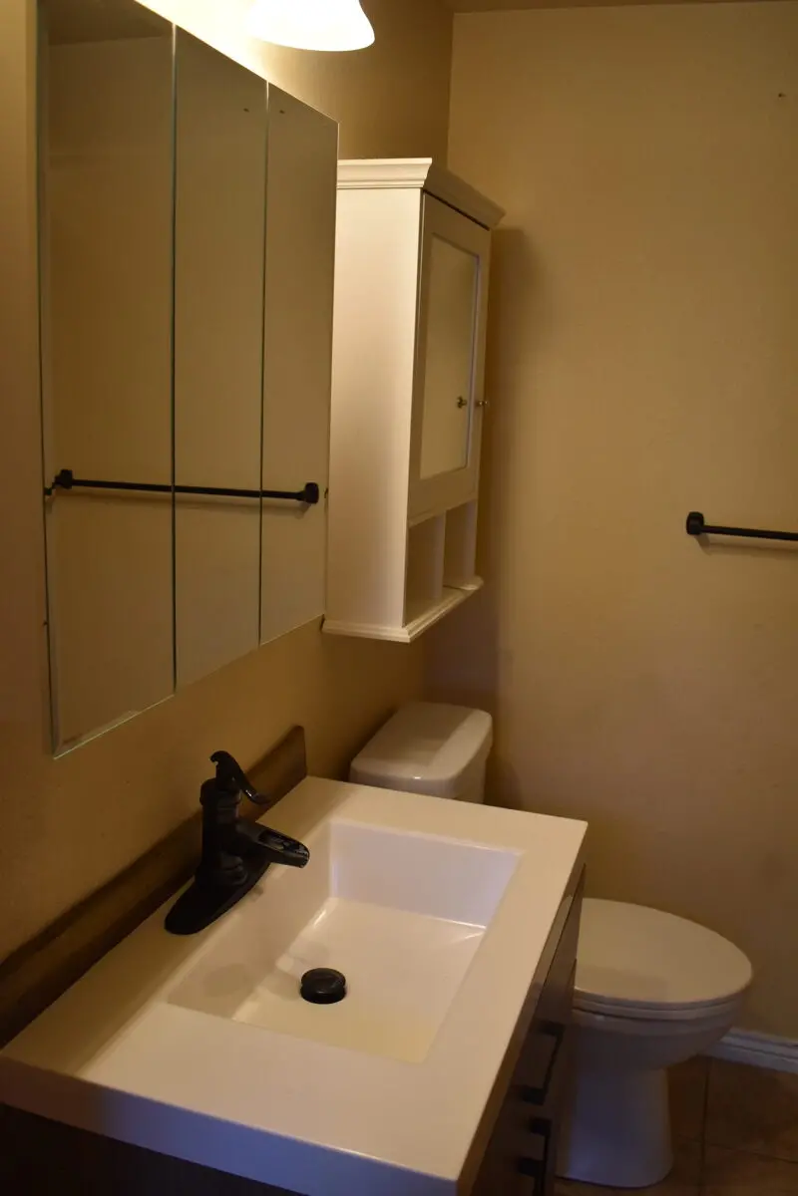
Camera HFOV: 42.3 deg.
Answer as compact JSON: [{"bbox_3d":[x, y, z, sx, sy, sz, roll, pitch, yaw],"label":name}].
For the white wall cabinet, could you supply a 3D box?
[{"bbox_3d":[0.042,-0.364,1.953,0.163,0.777,0.531,6,13,17],"label":"white wall cabinet"}]

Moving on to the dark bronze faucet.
[{"bbox_3d":[-0.194,0.299,1.343,0.166,0.195,0.236,6,13,17],"label":"dark bronze faucet"}]

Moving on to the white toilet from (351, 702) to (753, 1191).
[{"bbox_3d":[0.314,0.719,2.103,0.767,0.819,0.425,6,13,17],"label":"white toilet"}]

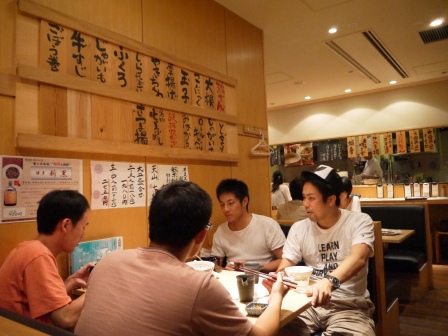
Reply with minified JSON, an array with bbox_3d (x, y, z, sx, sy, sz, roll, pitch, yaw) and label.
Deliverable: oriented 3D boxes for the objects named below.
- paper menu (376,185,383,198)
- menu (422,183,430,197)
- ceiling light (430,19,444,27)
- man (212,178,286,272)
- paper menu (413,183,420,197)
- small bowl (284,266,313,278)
[{"bbox_3d":[2.558,0.387,5.942,0.103,0.225,0.030,-4,-4,37],"label":"paper menu"},{"bbox_3d":[3.097,0.335,5.542,0.100,0.215,0.030,-4,-4,37],"label":"menu"},{"bbox_3d":[2.000,-1.363,3.394,0.125,0.050,0.125,-4,-4,37],"label":"ceiling light"},{"bbox_3d":[0.147,0.669,2.134,0.510,1.210,0.680,-4,-4,37],"label":"man"},{"bbox_3d":[2.993,0.340,5.620,0.100,0.215,0.030,-4,-4,37],"label":"paper menu"},{"bbox_3d":[0.351,0.507,1.684,0.133,0.071,0.133,-2,-3,0],"label":"small bowl"}]

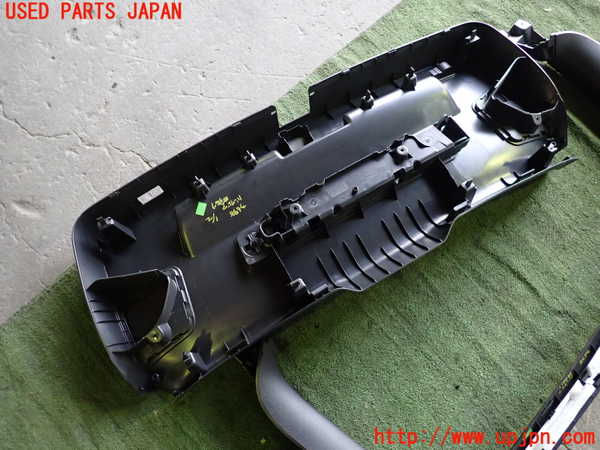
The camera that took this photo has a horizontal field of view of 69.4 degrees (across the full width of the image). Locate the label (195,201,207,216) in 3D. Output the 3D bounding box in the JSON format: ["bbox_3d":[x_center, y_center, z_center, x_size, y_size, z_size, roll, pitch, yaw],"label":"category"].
[{"bbox_3d":[-0.205,-0.034,0.900,0.017,0.001,0.027,12,77,-3],"label":"label"}]

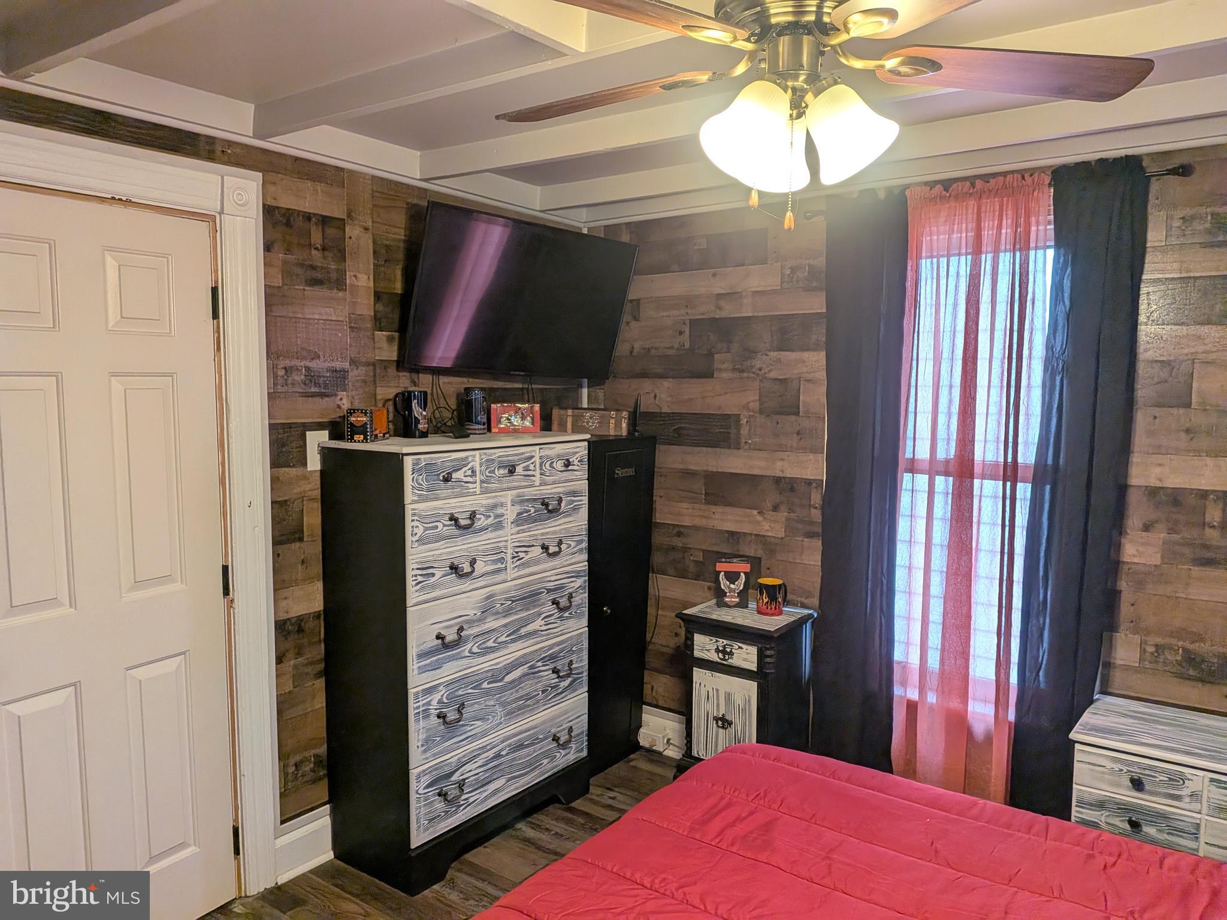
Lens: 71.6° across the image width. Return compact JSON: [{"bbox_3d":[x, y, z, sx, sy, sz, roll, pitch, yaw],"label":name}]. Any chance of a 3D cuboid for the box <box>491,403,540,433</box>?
[{"bbox_3d":[-0.367,-0.154,3.173,0.182,0.106,0.066,-1,5,-13],"label":"box"}]

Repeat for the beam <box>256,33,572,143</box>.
[{"bbox_3d":[-0.557,-0.940,2.132,1.093,0.092,0.046,4,6,33],"label":"beam"}]

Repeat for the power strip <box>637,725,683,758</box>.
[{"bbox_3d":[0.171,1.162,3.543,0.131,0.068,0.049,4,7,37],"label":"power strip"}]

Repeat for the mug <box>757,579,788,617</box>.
[{"bbox_3d":[0.589,0.502,3.117,0.128,0.118,0.095,-2,6,-26],"label":"mug"}]

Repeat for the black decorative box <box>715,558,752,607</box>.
[{"bbox_3d":[0.457,0.465,3.223,0.128,0.172,0.092,1,5,8],"label":"black decorative box"}]

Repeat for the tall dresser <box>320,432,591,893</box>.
[{"bbox_3d":[-0.503,0.592,2.925,0.393,1.343,0.847,4,7,37],"label":"tall dresser"}]

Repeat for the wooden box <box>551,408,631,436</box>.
[{"bbox_3d":[-0.077,-0.153,3.448,0.303,0.092,0.154,1,5,12],"label":"wooden box"}]

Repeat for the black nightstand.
[{"bbox_3d":[0.480,0.909,3.137,0.405,0.696,0.308,4,7,37],"label":"black nightstand"}]

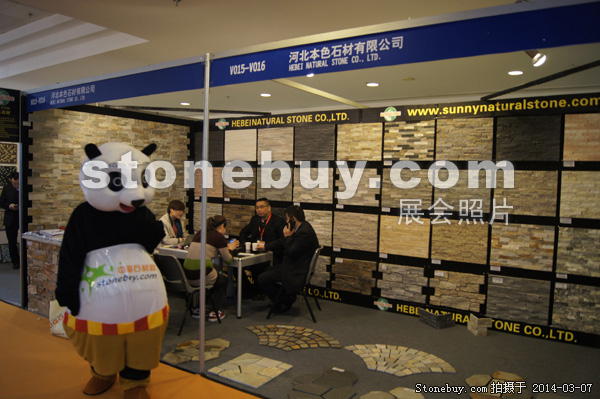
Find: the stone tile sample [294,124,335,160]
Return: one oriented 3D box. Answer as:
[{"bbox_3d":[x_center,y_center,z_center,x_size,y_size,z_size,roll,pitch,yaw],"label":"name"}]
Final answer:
[{"bbox_3d":[0.198,-0.747,6.048,0.617,0.472,0.030,3,3,33],"label":"stone tile sample"}]

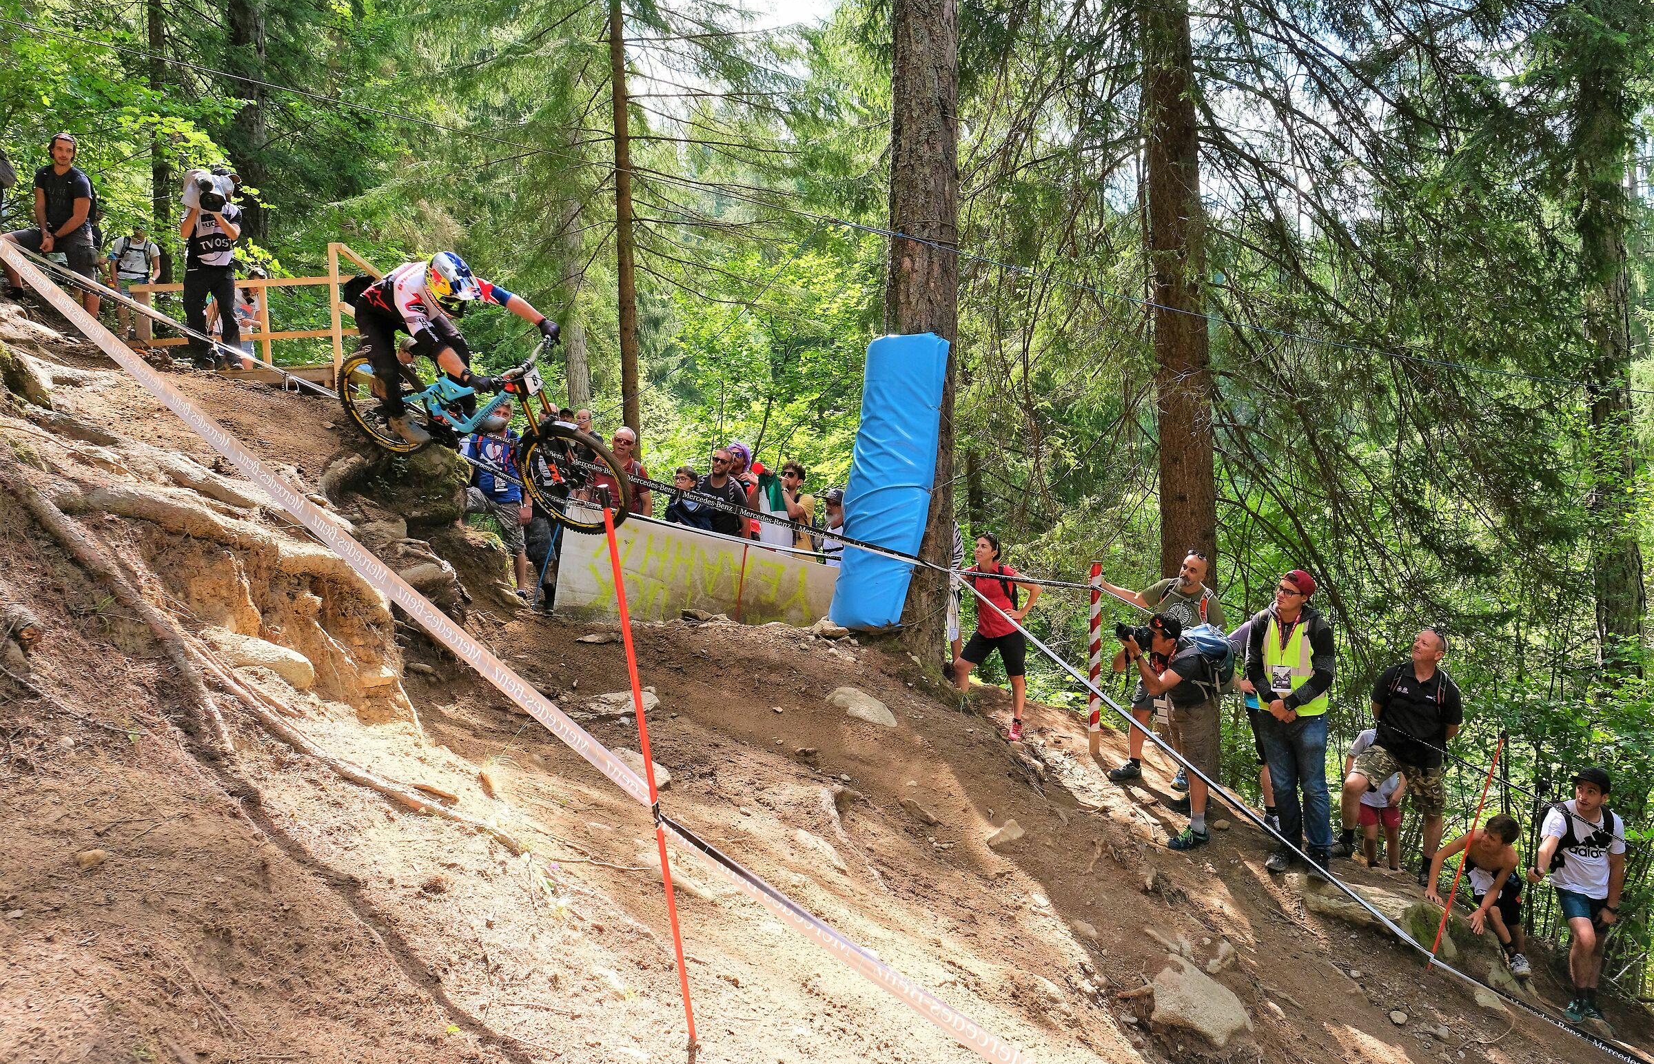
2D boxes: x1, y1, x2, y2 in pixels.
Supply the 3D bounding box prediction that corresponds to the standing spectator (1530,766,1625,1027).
[{"bbox_3d":[4.598,2.190,6.750,0.530,1.560,0.440,-1,1,37],"label":"standing spectator"}]

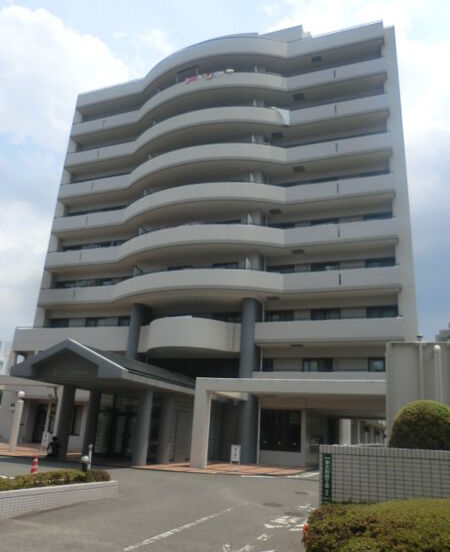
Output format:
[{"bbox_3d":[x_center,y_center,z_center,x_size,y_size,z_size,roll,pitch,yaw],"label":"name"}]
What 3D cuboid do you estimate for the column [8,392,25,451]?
[{"bbox_3d":[-10.807,7.591,24.350,0.400,2.930,0.400,-4,-20,20],"label":"column"}]

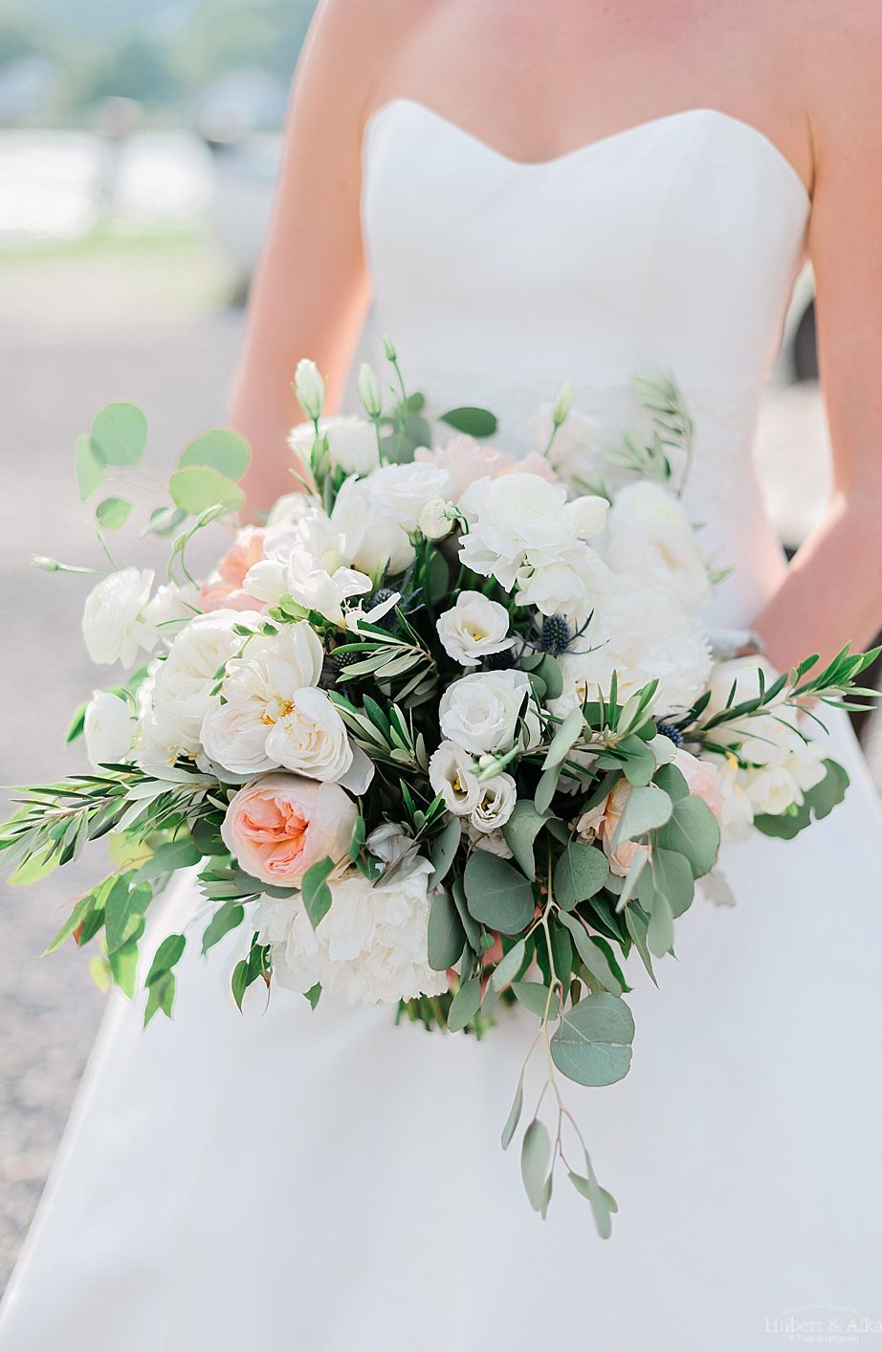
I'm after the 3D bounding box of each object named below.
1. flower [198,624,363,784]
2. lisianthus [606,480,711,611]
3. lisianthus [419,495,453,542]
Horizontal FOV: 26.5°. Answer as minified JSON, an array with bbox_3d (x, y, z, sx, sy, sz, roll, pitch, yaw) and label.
[{"bbox_3d":[-0.095,0.017,1.125,0.100,0.099,0.065,1,-3,3],"label":"flower"},{"bbox_3d":[0.134,-0.081,1.160,0.062,0.073,0.055,-6,18,-18],"label":"lisianthus"},{"bbox_3d":[-0.003,-0.088,1.050,0.022,0.020,0.020,27,12,-44],"label":"lisianthus"}]

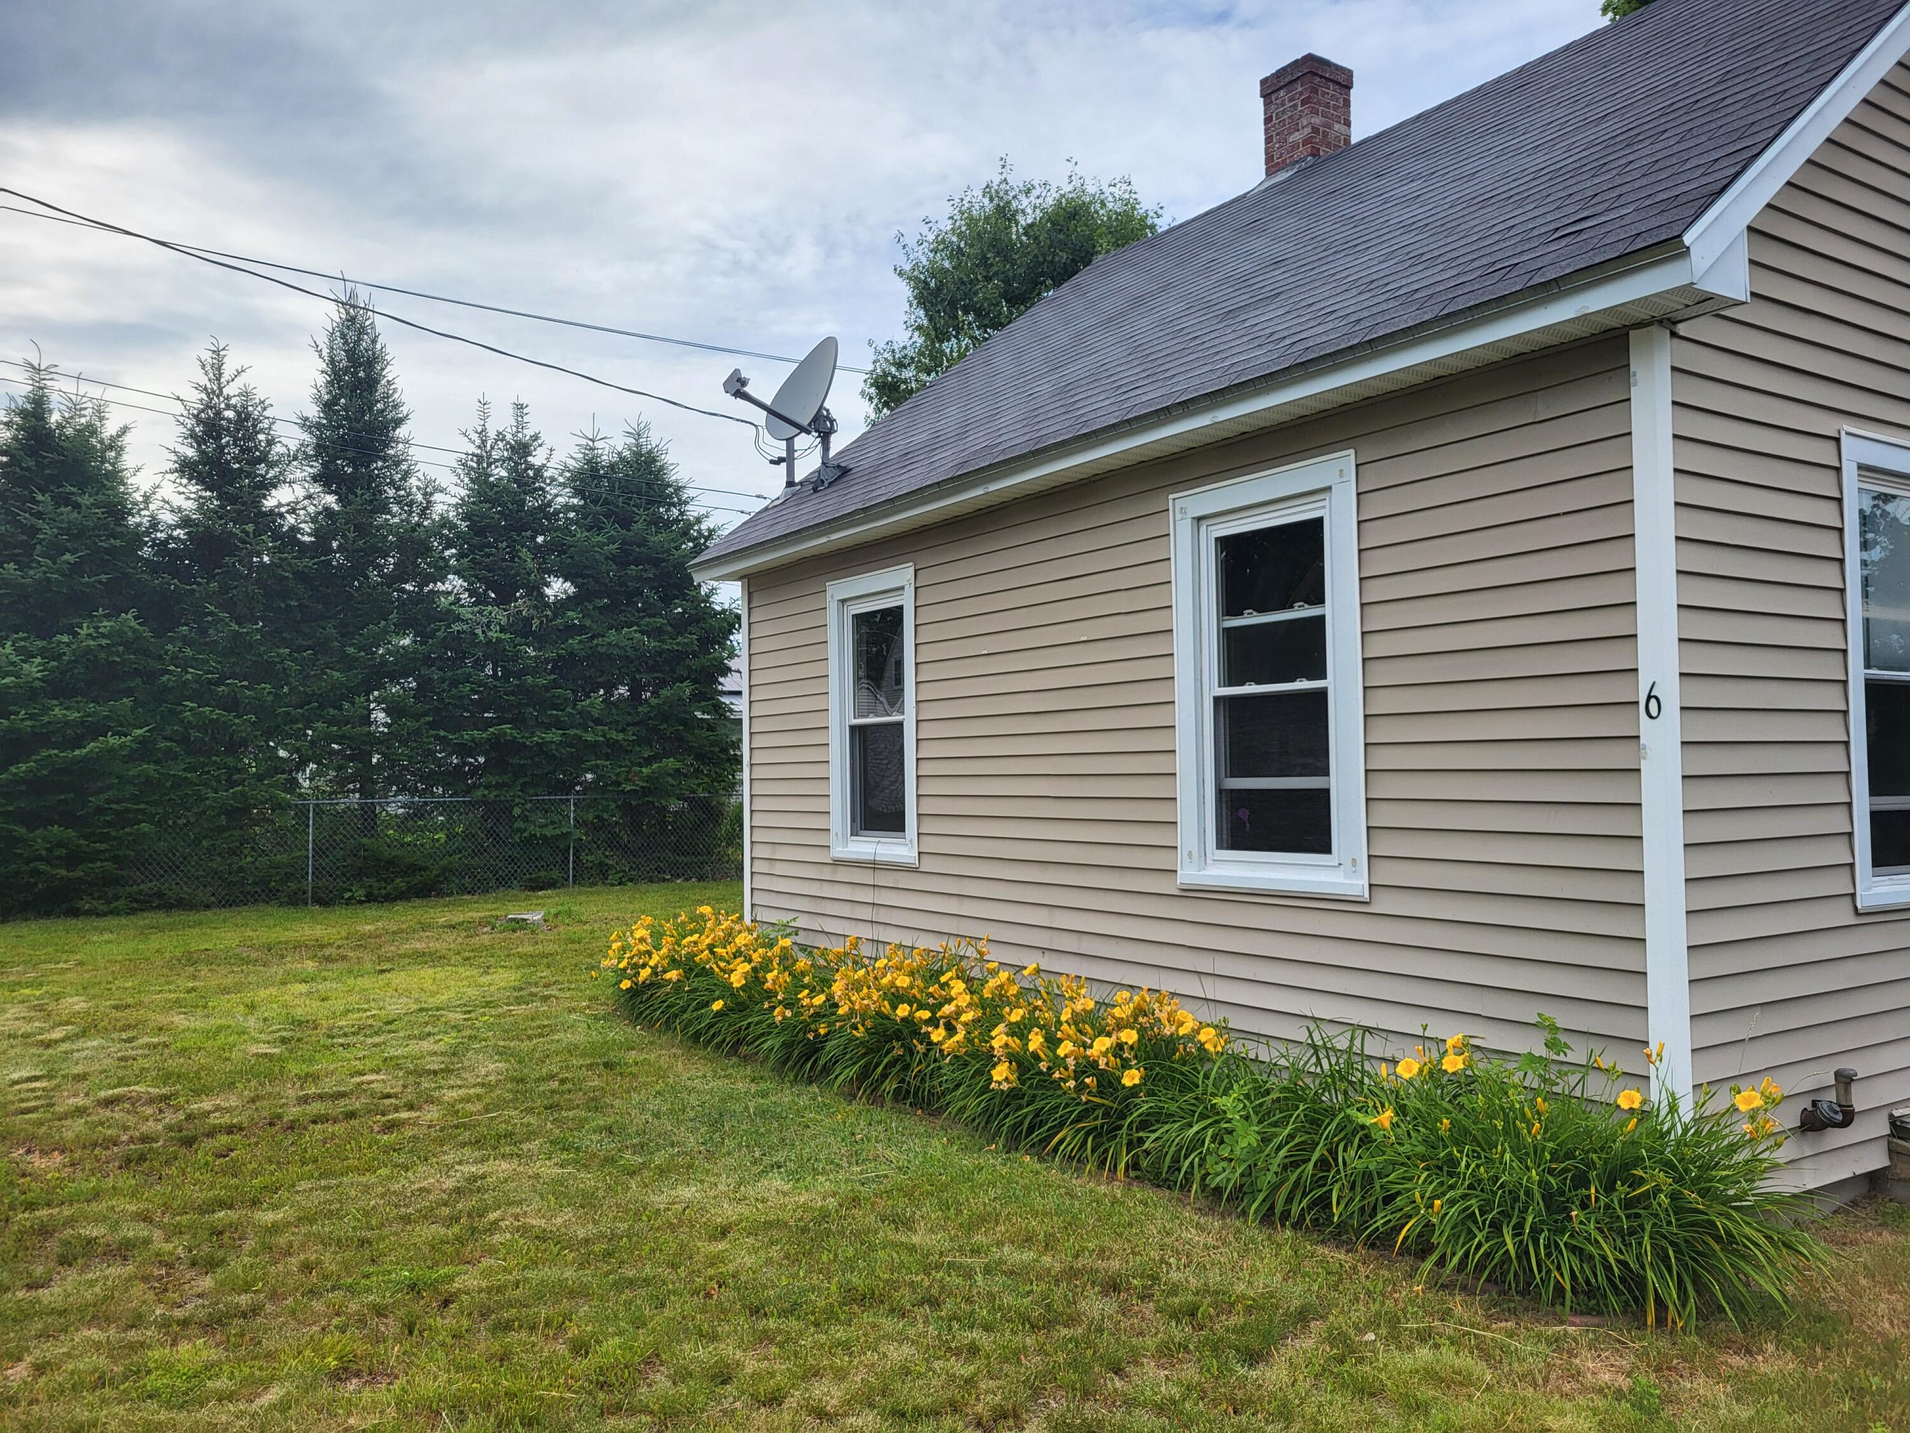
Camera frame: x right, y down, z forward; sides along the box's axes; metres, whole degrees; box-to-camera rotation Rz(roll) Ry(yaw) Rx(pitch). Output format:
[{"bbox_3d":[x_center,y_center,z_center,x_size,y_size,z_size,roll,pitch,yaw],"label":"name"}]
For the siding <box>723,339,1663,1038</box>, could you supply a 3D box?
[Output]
[{"bbox_3d":[0.402,0.257,6.840,0.150,2.600,6.100,1,-3,-34],"label":"siding"}]

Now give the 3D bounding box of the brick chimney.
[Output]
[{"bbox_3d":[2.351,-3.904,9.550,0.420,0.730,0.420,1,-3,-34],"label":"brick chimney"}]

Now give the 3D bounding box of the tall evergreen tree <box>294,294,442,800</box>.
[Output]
[{"bbox_3d":[-7.550,-1.740,18.400,2.300,7.500,2.300,1,-3,-34],"label":"tall evergreen tree"}]

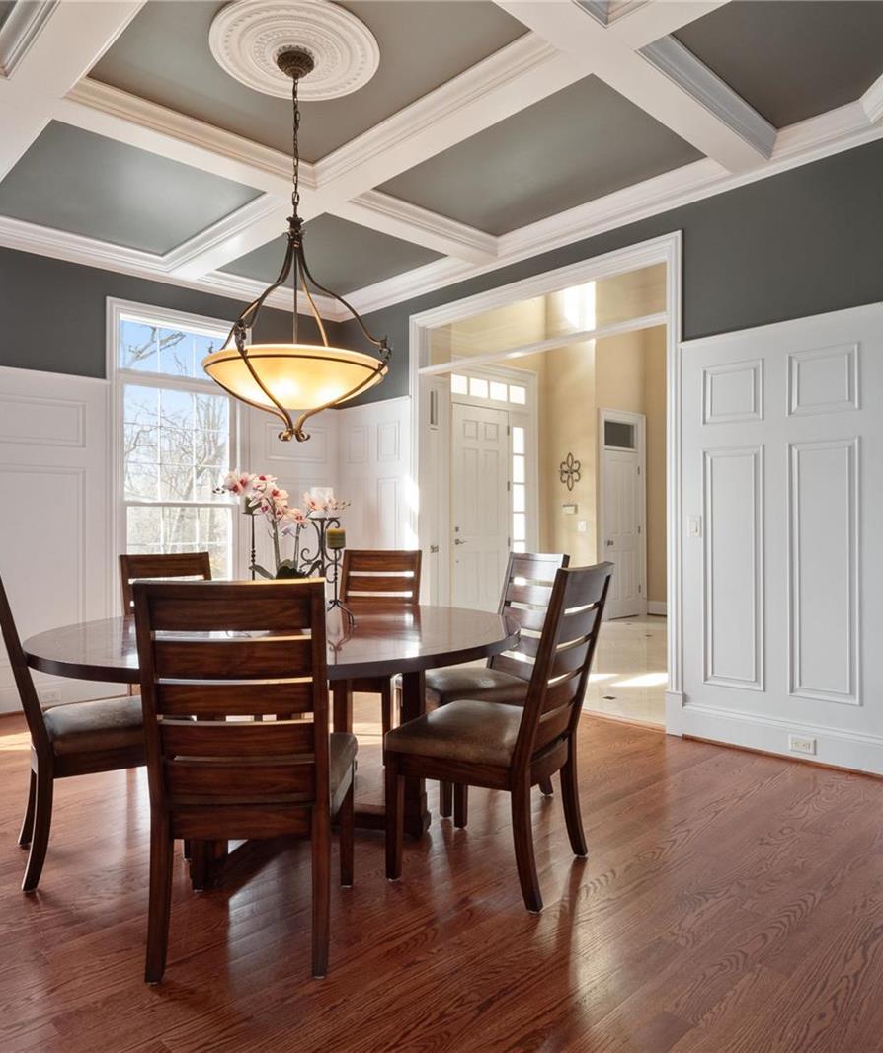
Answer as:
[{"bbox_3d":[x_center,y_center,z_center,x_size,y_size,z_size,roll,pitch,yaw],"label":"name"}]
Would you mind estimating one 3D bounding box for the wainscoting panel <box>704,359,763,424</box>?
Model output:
[{"bbox_3d":[1.500,-0.684,3.606,0.309,0.301,0.030,-1,-1,44],"label":"wainscoting panel"}]

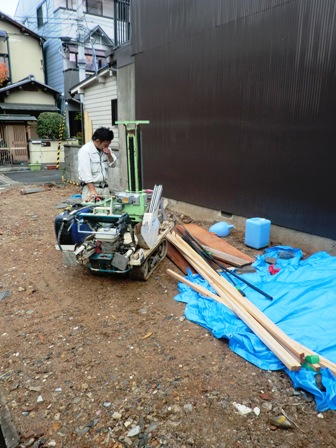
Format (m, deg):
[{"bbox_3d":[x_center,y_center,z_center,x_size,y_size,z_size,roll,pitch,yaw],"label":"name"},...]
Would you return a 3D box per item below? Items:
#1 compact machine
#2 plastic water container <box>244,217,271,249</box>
[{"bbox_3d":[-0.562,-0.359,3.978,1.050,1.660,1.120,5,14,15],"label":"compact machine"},{"bbox_3d":[1.294,0.141,4.814,0.240,0.355,0.250,-9,17,-35],"label":"plastic water container"}]

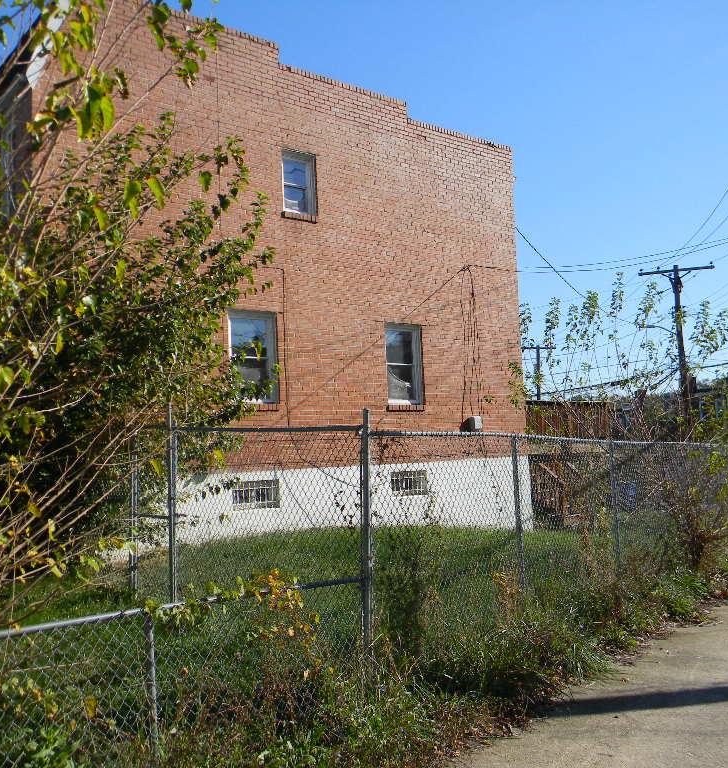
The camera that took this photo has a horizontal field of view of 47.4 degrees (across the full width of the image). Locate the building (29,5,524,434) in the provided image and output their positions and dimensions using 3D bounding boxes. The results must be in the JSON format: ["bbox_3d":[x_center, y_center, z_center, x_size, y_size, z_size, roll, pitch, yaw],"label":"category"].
[{"bbox_3d":[-3.043,-1.050,16.314,9.240,7.788,8.000,2,-7,-39],"label":"building"}]

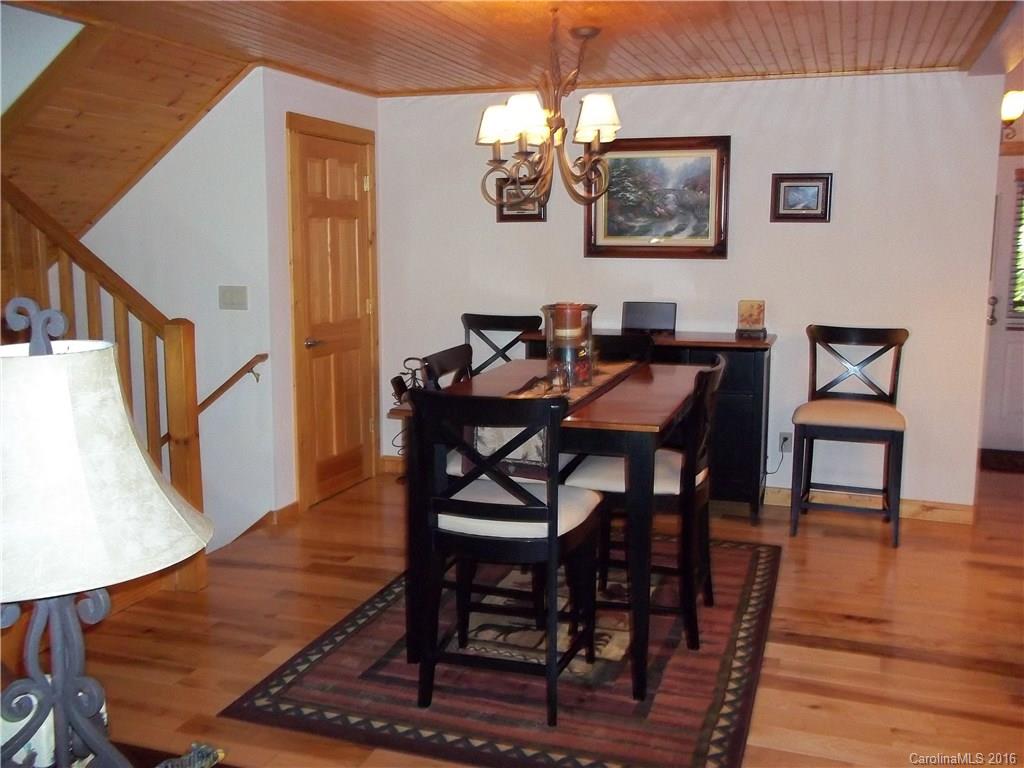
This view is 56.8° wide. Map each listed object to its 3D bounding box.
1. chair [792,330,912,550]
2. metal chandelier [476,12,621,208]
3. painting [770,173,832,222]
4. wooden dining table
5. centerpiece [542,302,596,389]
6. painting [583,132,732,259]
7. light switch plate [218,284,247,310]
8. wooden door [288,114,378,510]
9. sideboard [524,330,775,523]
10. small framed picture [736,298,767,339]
[{"bbox_3d":[1.732,0.244,4.881,0.530,1.035,0.530,3,9,17],"label":"chair"},{"bbox_3d":[0.148,-1.046,3.637,0.560,0.710,0.560,0,9,0],"label":"metal chandelier"},{"bbox_3d":[1.546,-0.992,5.054,0.308,0.255,0.035,3,9,19],"label":"painting"},{"bbox_3d":[0.235,0.459,3.817,0.915,0.922,1.460,3,9,17],"label":"wooden dining table"},{"bbox_3d":[0.228,-0.161,3.745,0.215,0.325,0.215,0,9,0],"label":"centerpiece"},{"bbox_3d":[0.802,-1.035,5.296,0.808,0.658,0.050,3,9,19],"label":"painting"},{"bbox_3d":[-1.433,-0.440,4.855,0.170,0.120,0.022,3,9,19],"label":"light switch plate"},{"bbox_3d":[-1.014,-0.408,5.445,0.080,2.110,0.930,3,9,19],"label":"wooden door"},{"bbox_3d":[0.747,0.210,5.312,1.340,0.960,0.410,3,9,19],"label":"sideboard"},{"bbox_3d":[1.296,-0.345,5.101,0.155,0.208,0.060,3,9,19],"label":"small framed picture"}]

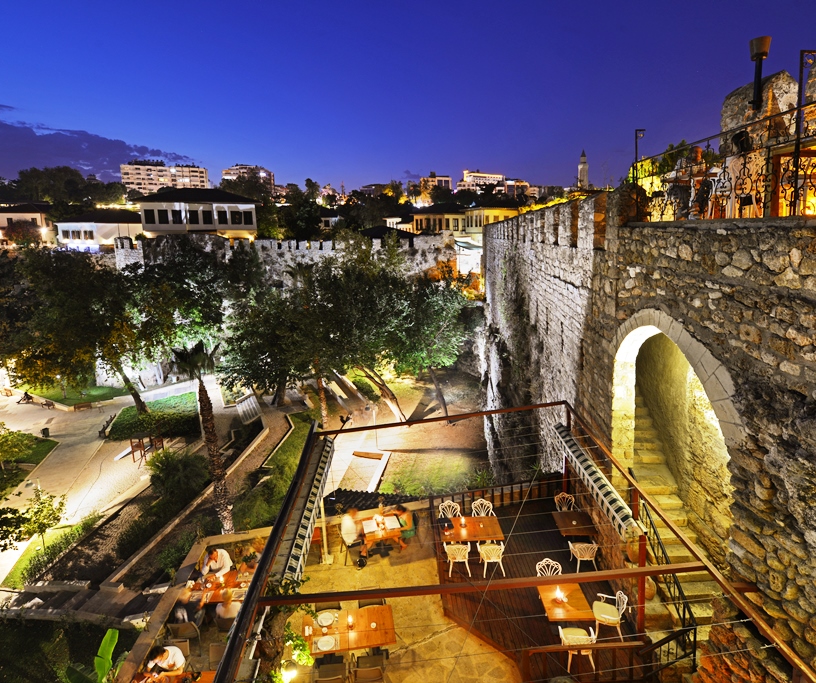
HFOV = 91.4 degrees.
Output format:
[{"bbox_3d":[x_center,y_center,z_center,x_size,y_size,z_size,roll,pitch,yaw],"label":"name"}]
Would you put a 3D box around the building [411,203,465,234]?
[{"bbox_3d":[4.734,-18.856,64.324,8.800,6.500,8.000,-1,15,0],"label":"building"}]

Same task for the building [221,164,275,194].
[{"bbox_3d":[-90.667,-89.819,225.000,18.000,20.000,21.000,2,14,15],"label":"building"}]

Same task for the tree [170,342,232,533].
[{"bbox_3d":[-7.148,3.565,14.200,1.700,7.300,1.700,-6,14,-16],"label":"tree"}]

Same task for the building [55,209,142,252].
[{"bbox_3d":[-40.657,-14.822,54.927,11.500,6.300,8.000,-1,15,0],"label":"building"}]

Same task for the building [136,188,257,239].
[{"bbox_3d":[-25.294,-15.975,50.500,13.800,6.800,10.000,-4,14,-8],"label":"building"}]

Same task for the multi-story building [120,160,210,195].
[{"bbox_3d":[-137.659,-88.015,229.679,48.000,26.000,14.000,-6,16,-19],"label":"multi-story building"}]

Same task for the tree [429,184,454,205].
[{"bbox_3d":[8.319,-34.435,99.501,6.600,8.500,6.500,-1,15,0],"label":"tree"}]

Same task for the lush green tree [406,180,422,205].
[{"bbox_3d":[1.750,-38.068,105.756,4.300,8.500,4.300,-1,15,0],"label":"lush green tree"}]

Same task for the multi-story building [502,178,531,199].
[{"bbox_3d":[67.522,-92.479,249.758,15.500,17.000,13.000,-3,15,-10],"label":"multi-story building"}]

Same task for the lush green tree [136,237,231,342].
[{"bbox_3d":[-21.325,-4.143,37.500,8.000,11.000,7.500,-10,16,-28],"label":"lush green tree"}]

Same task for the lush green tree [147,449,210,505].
[{"bbox_3d":[-11.121,6.542,19.300,2.700,2.300,2.600,-10,16,-28],"label":"lush green tree"}]

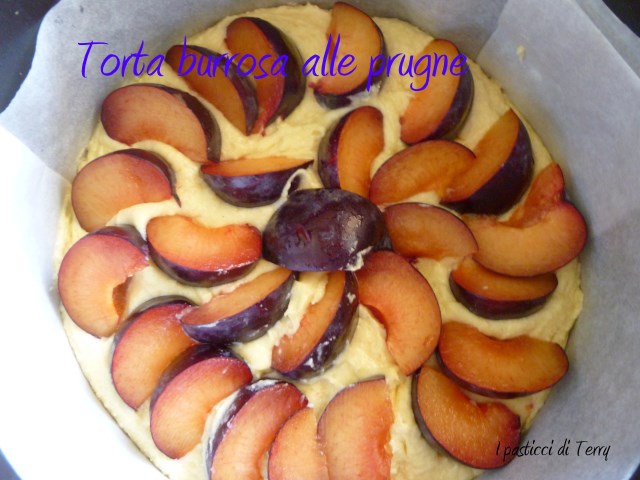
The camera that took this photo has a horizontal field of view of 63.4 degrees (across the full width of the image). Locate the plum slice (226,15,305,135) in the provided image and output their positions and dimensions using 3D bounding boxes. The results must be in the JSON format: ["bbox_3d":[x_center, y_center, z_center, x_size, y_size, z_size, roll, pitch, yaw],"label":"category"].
[{"bbox_3d":[-0.027,-0.093,0.272,0.033,0.024,0.063,-17,78,-5],"label":"plum slice"}]

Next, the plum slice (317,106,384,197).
[{"bbox_3d":[0.015,-0.043,0.259,0.028,0.024,0.048,19,76,2],"label":"plum slice"}]

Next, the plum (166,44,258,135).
[{"bbox_3d":[-0.053,-0.086,0.270,0.060,0.018,0.024,44,80,8],"label":"plum"}]

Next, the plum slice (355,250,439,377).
[{"bbox_3d":[0.040,0.032,0.240,0.027,0.020,0.055,-21,78,-8],"label":"plum slice"}]

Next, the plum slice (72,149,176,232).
[{"bbox_3d":[-0.094,-0.024,0.248,0.047,0.020,0.036,-22,78,-8],"label":"plum slice"}]

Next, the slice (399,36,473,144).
[{"bbox_3d":[0.067,-0.078,0.272,0.030,0.022,0.062,15,77,2],"label":"slice"}]

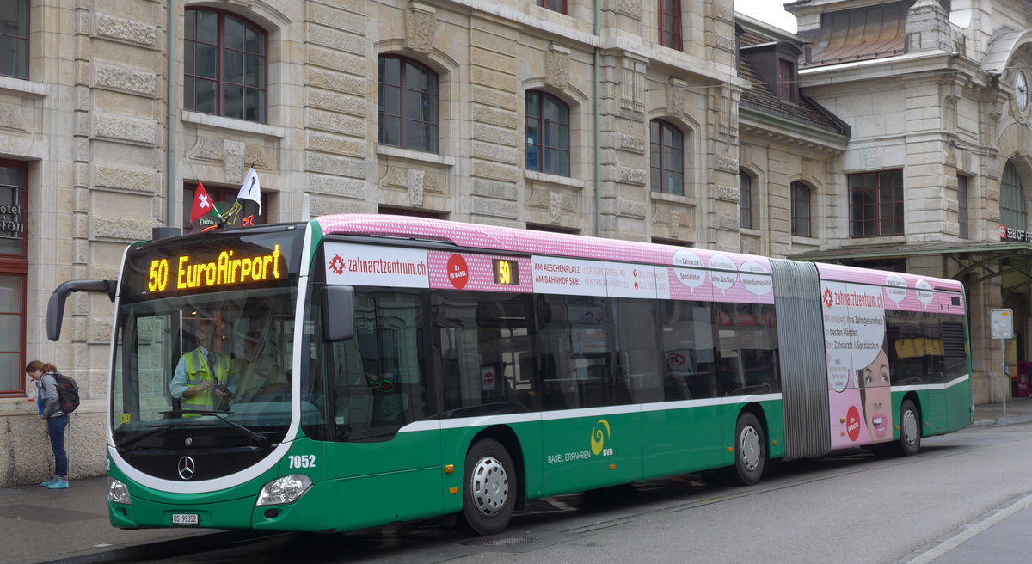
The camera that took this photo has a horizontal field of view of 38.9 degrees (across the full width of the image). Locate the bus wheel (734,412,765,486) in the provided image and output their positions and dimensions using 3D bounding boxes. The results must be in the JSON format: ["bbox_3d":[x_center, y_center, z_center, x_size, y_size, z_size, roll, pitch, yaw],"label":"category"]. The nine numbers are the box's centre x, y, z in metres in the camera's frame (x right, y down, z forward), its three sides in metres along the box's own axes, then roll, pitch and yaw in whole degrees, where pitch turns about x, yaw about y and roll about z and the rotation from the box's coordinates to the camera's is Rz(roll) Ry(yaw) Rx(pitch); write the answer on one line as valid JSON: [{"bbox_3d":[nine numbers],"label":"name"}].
[{"bbox_3d":[2.914,2.166,18.969,0.300,0.950,0.950,-2,-3,34],"label":"bus wheel"}]

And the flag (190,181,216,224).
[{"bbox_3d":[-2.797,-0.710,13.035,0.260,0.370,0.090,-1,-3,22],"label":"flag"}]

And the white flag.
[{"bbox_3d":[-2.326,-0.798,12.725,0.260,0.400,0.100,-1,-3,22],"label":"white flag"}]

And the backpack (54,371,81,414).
[{"bbox_3d":[-5.402,1.334,17.631,0.260,0.480,0.310,-7,0,-17],"label":"backpack"}]

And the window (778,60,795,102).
[{"bbox_3d":[8.327,-6.176,44.930,0.150,1.230,1.080,-3,-4,36],"label":"window"}]

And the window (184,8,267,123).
[{"bbox_3d":[-4.535,-3.398,22.658,0.200,1.700,1.900,-3,-4,36],"label":"window"}]

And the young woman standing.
[{"bbox_3d":[-5.909,1.793,18.400,0.540,1.600,0.450,0,-3,-16],"label":"young woman standing"}]

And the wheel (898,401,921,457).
[{"bbox_3d":[6.313,2.373,23.900,0.300,0.950,0.950,-2,-3,35],"label":"wheel"}]

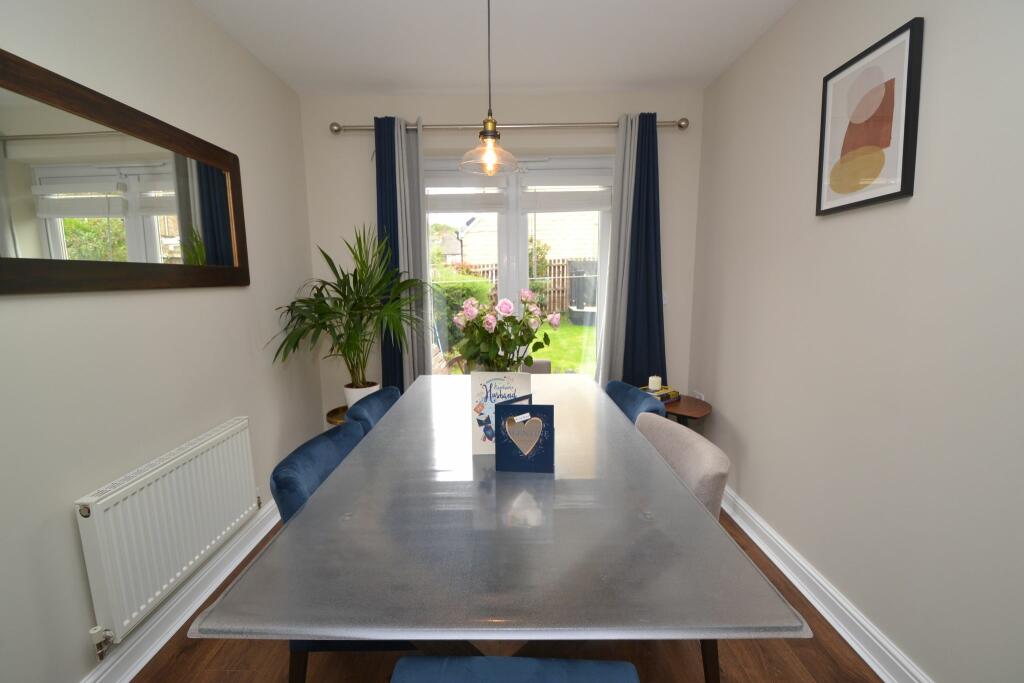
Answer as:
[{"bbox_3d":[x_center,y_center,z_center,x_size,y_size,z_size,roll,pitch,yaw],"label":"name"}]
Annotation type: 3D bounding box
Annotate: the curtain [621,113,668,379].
[{"bbox_3d":[0.877,-0.251,2.720,0.350,2.260,0.140,-1,8,0],"label":"curtain"}]

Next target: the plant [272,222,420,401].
[{"bbox_3d":[-0.849,-0.096,2.383,0.730,1.060,0.680,-1,8,0],"label":"plant"}]

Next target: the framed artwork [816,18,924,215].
[{"bbox_3d":[1.168,-0.707,1.433,0.027,0.500,0.365,-1,8,0],"label":"framed artwork"}]

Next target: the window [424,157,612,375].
[{"bbox_3d":[0.011,-0.183,2.964,1.460,2.080,0.090,-1,8,0],"label":"window"}]

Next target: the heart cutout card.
[{"bbox_3d":[0.041,0.265,1.236,0.160,0.193,0.100,0,8,6],"label":"heart cutout card"}]

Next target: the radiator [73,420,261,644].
[{"bbox_3d":[-1.205,0.623,1.592,0.070,0.450,0.730,-1,8,0],"label":"radiator"}]

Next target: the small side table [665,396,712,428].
[{"bbox_3d":[0.929,0.655,2.507,0.460,0.570,0.460,-1,8,0],"label":"small side table"}]

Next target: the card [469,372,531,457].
[{"bbox_3d":[-0.035,0.219,1.324,0.180,0.260,0.060,-1,8,0],"label":"card"}]

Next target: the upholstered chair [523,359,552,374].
[{"bbox_3d":[-0.011,0.560,2.364,0.500,0.820,0.570,-1,8,0],"label":"upholstered chair"}]

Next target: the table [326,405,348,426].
[{"bbox_3d":[-0.866,0.690,2.506,0.400,0.540,0.400,-1,8,0],"label":"table"}]

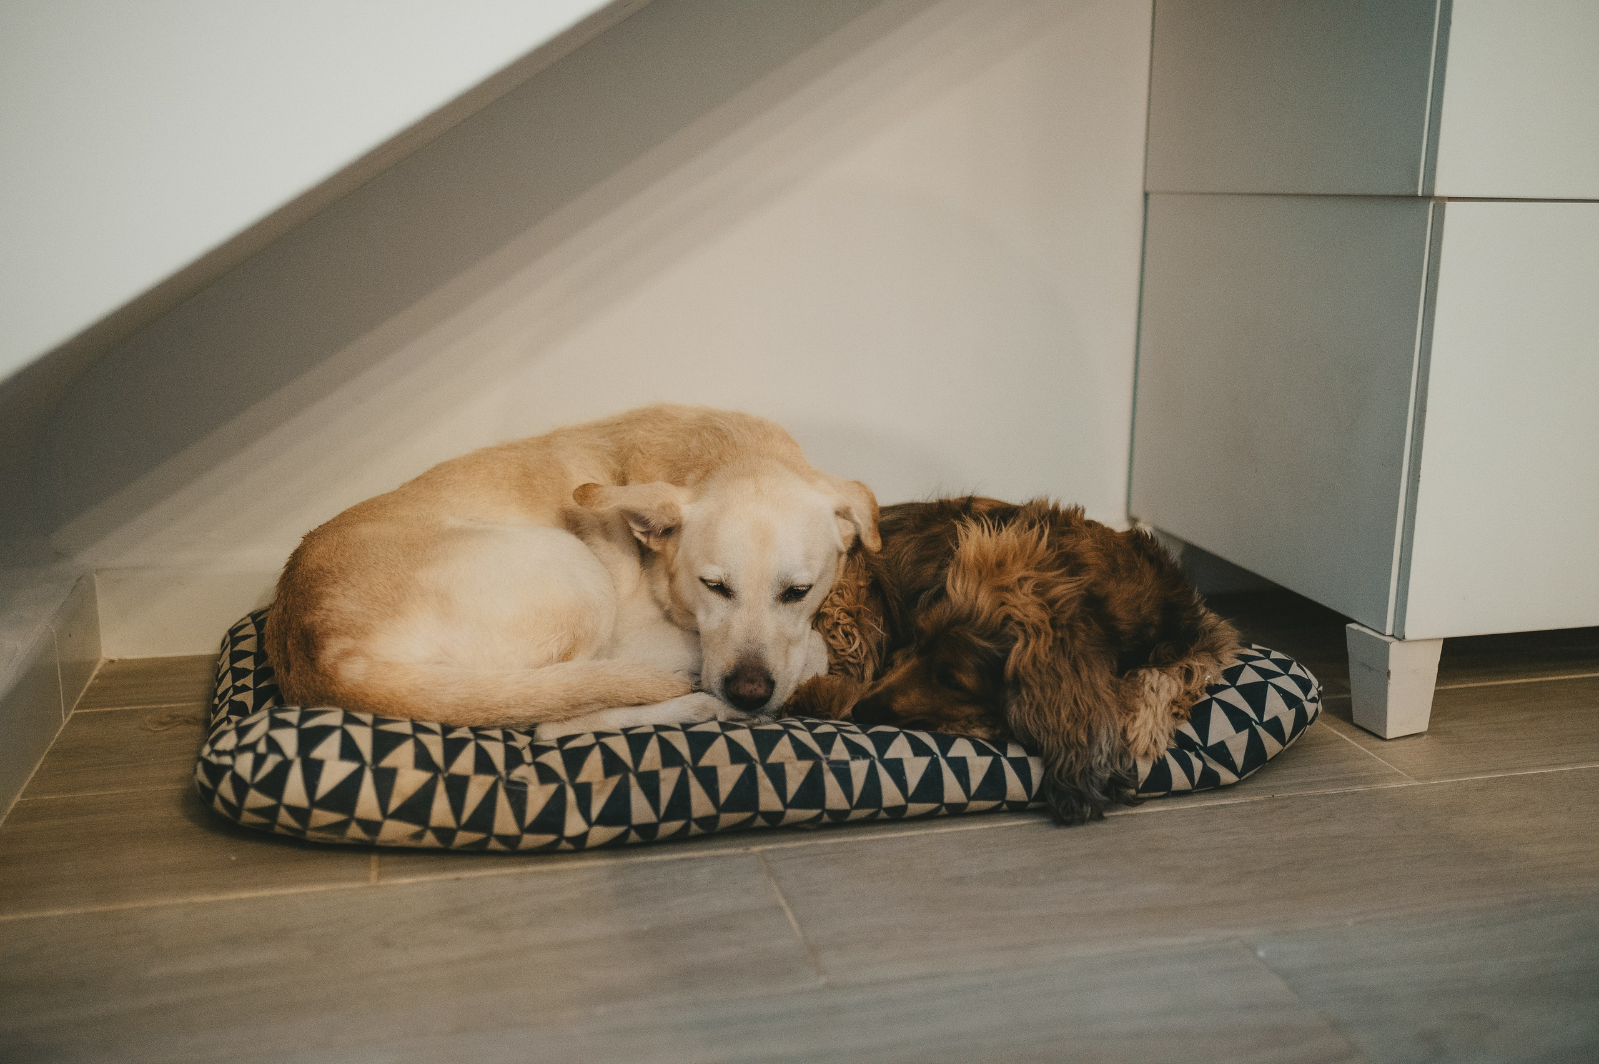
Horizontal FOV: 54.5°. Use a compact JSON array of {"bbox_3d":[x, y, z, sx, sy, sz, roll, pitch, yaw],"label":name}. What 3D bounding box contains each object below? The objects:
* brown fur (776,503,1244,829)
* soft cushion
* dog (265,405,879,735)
[{"bbox_3d":[0.194,0.087,1.463,0.450,0.200,0.430,5,14,21],"label":"brown fur"},{"bbox_3d":[-0.031,0.134,1.518,1.030,0.110,0.590,-3,13,-13],"label":"soft cushion"},{"bbox_3d":[-0.206,0.022,1.438,0.565,0.250,0.450,-3,13,-14],"label":"dog"}]

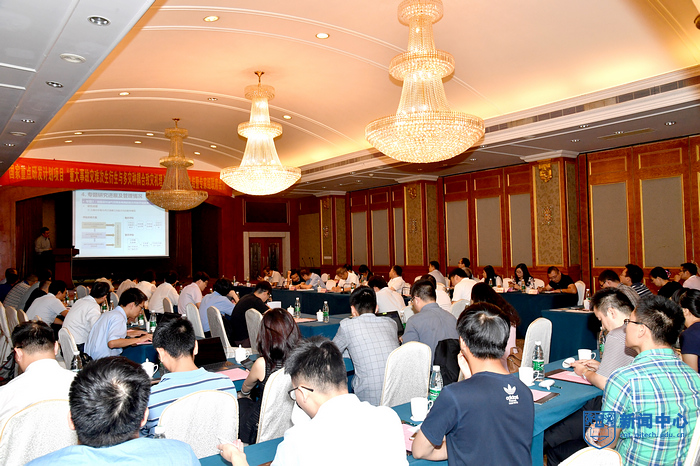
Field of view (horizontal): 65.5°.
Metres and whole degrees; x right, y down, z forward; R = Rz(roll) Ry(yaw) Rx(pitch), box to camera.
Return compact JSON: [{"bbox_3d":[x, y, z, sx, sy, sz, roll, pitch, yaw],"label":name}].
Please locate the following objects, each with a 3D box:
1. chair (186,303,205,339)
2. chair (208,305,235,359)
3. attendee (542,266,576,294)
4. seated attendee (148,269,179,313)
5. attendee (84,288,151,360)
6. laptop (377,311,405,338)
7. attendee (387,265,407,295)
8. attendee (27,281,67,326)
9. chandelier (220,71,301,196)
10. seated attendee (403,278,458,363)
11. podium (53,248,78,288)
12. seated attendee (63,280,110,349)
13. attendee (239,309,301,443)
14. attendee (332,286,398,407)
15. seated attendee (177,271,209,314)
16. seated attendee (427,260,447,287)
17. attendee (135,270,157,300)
[{"bbox_3d":[-1.731,1.321,6.827,0.550,0.920,0.430,0,-2,-38],"label":"chair"},{"bbox_3d":[-1.270,1.288,6.140,0.570,0.940,0.450,0,-3,-37],"label":"chair"},{"bbox_3d":[3.500,1.151,9.200,0.750,1.200,0.580,0,-3,-37],"label":"attendee"},{"bbox_3d":[-3.086,1.282,9.128,0.720,1.250,0.520,0,-3,-38],"label":"seated attendee"},{"bbox_3d":[-1.985,1.101,4.733,0.740,1.240,0.500,0,-2,-38],"label":"attendee"},{"bbox_3d":[0.405,0.803,4.675,0.350,0.210,0.330,0,-2,-36],"label":"laptop"},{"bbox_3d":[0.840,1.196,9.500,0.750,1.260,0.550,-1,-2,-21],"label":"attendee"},{"bbox_3d":[-3.680,1.226,6.850,0.750,1.230,0.550,0,-3,-37],"label":"attendee"},{"bbox_3d":[-1.932,-2.153,11.748,1.740,2.720,1.740,-1,-2,0],"label":"chandelier"},{"bbox_3d":[0.580,1.024,4.300,0.550,1.250,0.750,0,-2,-35],"label":"seated attendee"},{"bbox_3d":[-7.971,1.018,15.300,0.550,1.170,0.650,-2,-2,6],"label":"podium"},{"bbox_3d":[-2.720,1.169,5.900,0.750,1.230,0.550,0,-3,-37],"label":"seated attendee"},{"bbox_3d":[-0.584,1.026,3.163,0.470,1.220,0.740,0,-2,-38],"label":"attendee"},{"bbox_3d":[0.090,1.010,3.907,0.520,1.260,0.780,0,-2,-28],"label":"attendee"},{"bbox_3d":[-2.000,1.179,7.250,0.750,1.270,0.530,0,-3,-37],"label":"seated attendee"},{"bbox_3d":[1.700,1.201,11.137,0.700,1.270,0.500,-1,-2,0],"label":"seated attendee"},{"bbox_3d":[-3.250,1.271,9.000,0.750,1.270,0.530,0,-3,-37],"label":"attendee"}]

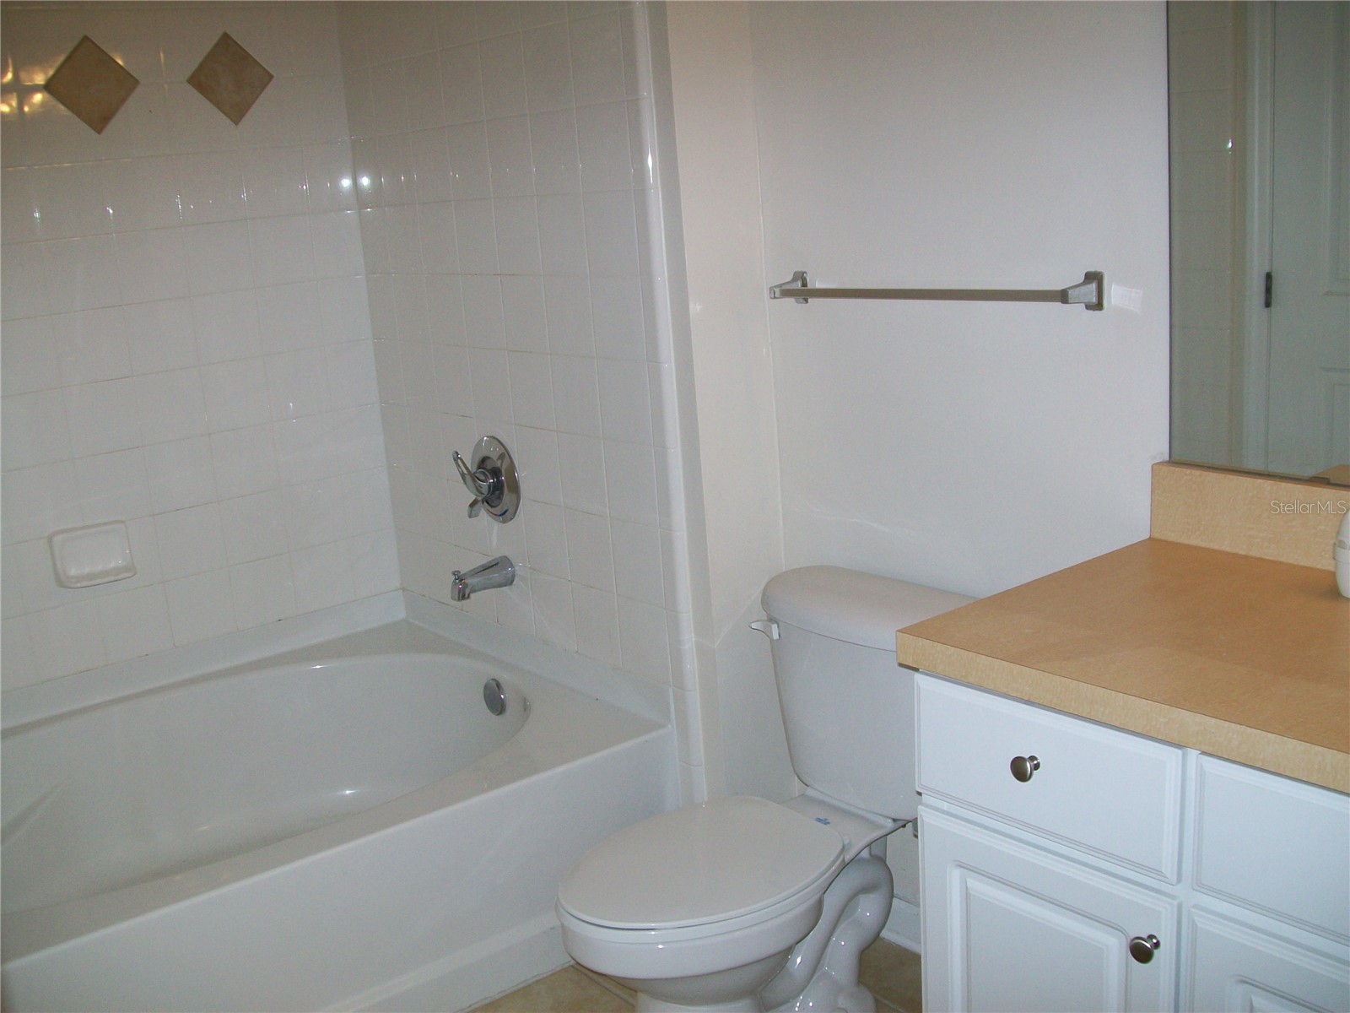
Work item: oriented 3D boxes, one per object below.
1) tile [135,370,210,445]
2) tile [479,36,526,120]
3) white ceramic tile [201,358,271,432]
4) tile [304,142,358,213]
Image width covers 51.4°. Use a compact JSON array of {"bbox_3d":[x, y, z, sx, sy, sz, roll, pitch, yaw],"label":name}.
[{"bbox_3d":[-1.093,-0.220,3.054,0.152,0.151,0.010,-14,17,-38],"label":"tile"},{"bbox_3d":[-0.332,-0.830,2.716,0.009,0.152,0.152,-14,16,-37],"label":"tile"},{"bbox_3d":[-0.986,-0.249,3.157,0.152,0.152,0.009,-14,16,-37],"label":"white ceramic tile"},{"bbox_3d":[-0.786,-0.747,3.193,0.121,0.152,0.009,-15,17,-37],"label":"tile"}]

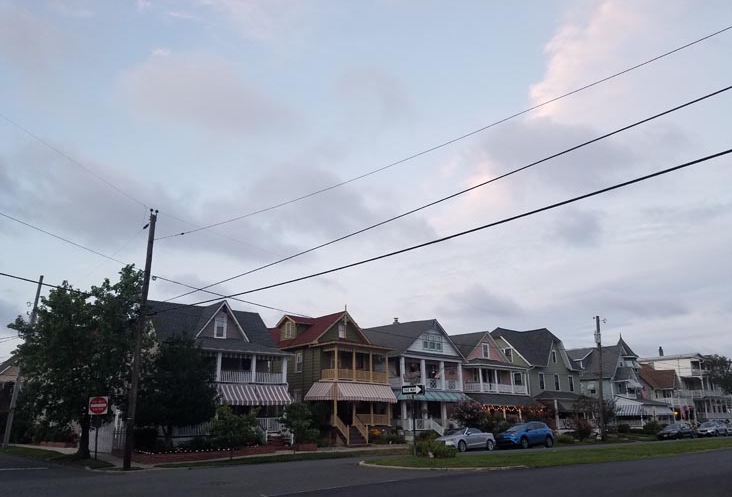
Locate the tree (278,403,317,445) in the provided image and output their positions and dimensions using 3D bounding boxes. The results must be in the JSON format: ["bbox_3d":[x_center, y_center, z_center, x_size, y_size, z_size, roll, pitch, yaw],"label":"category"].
[{"bbox_3d":[-3.541,9.294,28.524,2.010,2.510,2.010,0,-18,0],"label":"tree"}]

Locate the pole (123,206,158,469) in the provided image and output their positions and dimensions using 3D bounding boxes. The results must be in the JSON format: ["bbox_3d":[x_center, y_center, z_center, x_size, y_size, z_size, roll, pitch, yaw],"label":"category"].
[{"bbox_3d":[-9.346,3.500,22.911,0.350,10.626,0.350,14,-23,-40],"label":"pole"}]

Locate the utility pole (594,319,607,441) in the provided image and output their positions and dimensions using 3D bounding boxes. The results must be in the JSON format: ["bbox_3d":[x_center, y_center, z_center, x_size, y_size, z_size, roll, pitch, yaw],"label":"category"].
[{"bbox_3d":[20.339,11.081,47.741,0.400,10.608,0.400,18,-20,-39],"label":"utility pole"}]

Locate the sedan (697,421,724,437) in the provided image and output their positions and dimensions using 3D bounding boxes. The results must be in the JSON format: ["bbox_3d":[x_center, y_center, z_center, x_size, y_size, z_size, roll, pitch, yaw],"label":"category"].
[{"bbox_3d":[41.361,21.616,65.804,4.500,1.650,1.830,14,-23,-39],"label":"sedan"}]

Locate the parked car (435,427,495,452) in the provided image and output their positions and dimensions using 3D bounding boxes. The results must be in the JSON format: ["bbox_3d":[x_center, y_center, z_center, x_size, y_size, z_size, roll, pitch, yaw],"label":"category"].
[{"bbox_3d":[5.942,11.345,32.882,4.420,1.410,1.790,15,-23,-40],"label":"parked car"}]

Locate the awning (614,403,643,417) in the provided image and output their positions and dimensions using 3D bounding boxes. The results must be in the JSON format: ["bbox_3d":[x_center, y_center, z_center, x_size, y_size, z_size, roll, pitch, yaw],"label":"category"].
[{"bbox_3d":[33.448,20.837,70.259,0.900,1.322,3.397,15,-23,-40],"label":"awning"}]

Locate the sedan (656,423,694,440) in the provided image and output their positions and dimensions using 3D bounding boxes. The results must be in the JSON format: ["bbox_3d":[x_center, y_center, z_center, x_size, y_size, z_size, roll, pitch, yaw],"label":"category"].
[{"bbox_3d":[29.195,17.229,51.970,4.750,1.460,1.830,15,-23,-40],"label":"sedan"}]

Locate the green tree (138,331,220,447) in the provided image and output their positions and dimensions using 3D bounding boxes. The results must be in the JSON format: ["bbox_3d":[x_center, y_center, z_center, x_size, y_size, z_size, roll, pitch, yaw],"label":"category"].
[{"bbox_3d":[-9.934,7.378,28.909,4.135,5.707,4.135,15,-23,-40],"label":"green tree"}]

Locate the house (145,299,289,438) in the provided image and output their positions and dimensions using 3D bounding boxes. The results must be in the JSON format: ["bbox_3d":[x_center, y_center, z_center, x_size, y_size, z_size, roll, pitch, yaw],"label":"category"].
[{"bbox_3d":[-10.181,7.737,34.396,8.700,8.500,9.200,14,-23,-39],"label":"house"}]

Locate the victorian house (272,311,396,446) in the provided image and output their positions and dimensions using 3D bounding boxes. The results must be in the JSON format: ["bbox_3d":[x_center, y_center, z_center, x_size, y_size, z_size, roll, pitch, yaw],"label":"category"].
[{"bbox_3d":[-3.079,9.992,42.144,6.000,9.300,11.700,14,-23,-39],"label":"victorian house"}]

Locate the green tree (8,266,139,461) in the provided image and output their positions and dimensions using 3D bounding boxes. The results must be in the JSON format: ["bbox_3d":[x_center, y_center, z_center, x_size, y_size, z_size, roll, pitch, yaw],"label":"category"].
[{"bbox_3d":[-13.983,5.351,27.126,6.040,9.332,6.040,15,-23,-40],"label":"green tree"}]

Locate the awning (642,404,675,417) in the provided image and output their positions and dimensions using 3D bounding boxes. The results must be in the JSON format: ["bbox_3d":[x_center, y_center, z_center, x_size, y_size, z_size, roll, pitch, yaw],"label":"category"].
[{"bbox_3d":[38.456,21.278,71.795,8.596,1.322,0.900,15,-23,-40],"label":"awning"}]

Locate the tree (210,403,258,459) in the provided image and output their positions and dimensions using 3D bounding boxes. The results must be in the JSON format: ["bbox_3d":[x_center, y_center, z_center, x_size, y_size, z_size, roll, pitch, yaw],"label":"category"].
[{"bbox_3d":[-5.960,8.193,24.593,2.040,2.340,2.040,14,-23,-39],"label":"tree"}]

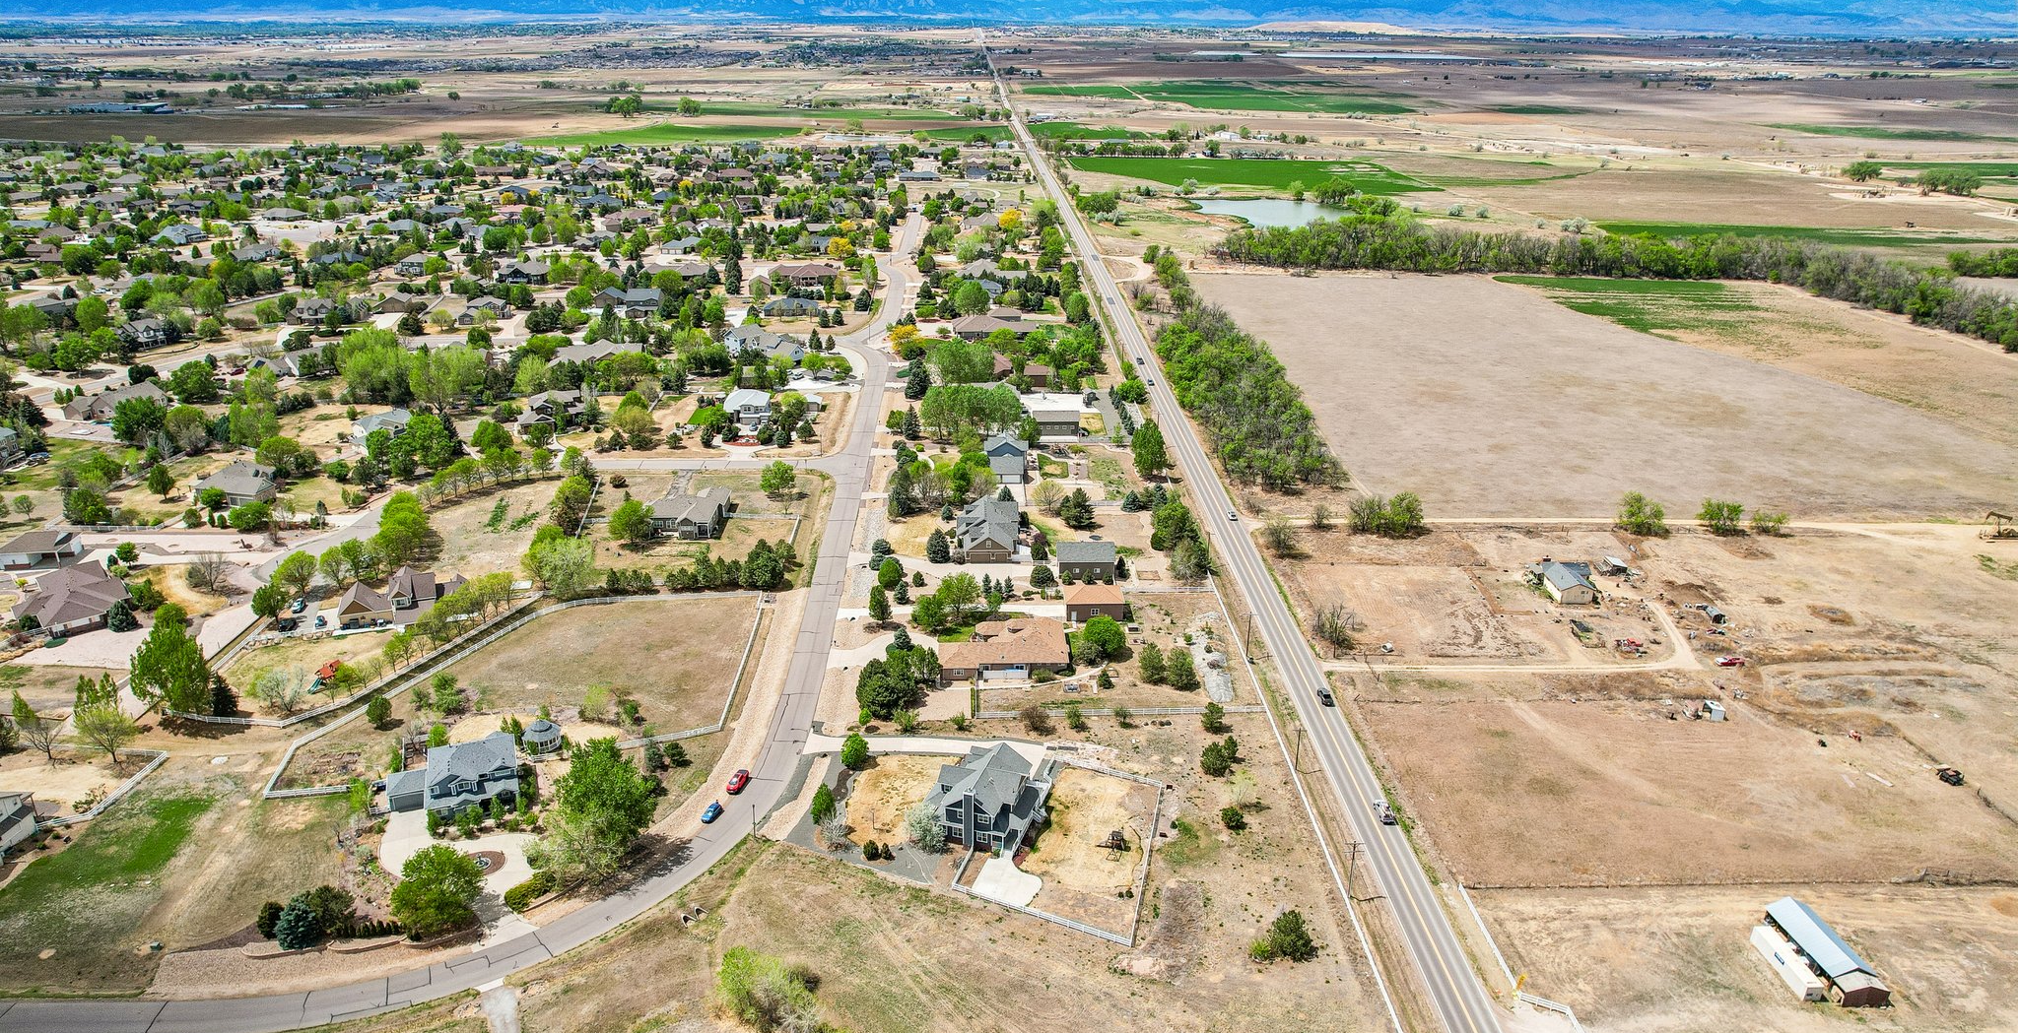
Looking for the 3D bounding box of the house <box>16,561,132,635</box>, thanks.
[{"bbox_3d":[-213.060,17.890,280.090,21.000,6.800,31.500,-18,28,-38],"label":"house"}]

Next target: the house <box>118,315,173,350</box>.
[{"bbox_3d":[-351.840,-74.120,500.530,14.500,8.500,16.500,12,25,28],"label":"house"}]

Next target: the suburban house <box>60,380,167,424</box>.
[{"bbox_3d":[-299.680,-38.650,414.230,18.500,7.000,23.000,9,23,20],"label":"suburban house"}]

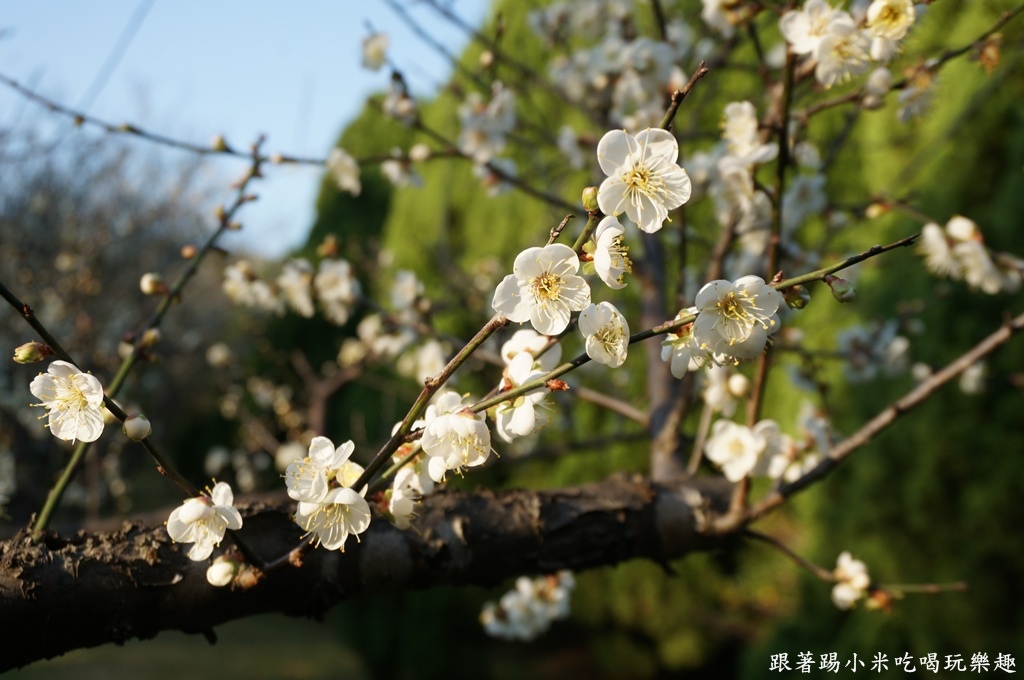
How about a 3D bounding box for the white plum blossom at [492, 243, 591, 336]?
[{"bbox_3d":[0.008,-0.013,0.360,0.025,0.025,0.013,0,9,0],"label":"white plum blossom"}]

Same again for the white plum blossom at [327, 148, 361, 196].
[{"bbox_3d":[-0.074,-0.074,0.600,0.022,0.022,0.012,-4,18,42],"label":"white plum blossom"}]

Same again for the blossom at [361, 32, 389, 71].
[{"bbox_3d":[-0.086,-0.180,0.850,0.021,0.023,0.013,2,11,-25],"label":"blossom"}]

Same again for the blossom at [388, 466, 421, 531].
[{"bbox_3d":[-0.031,0.046,0.400,0.012,0.019,0.019,21,-3,6],"label":"blossom"}]

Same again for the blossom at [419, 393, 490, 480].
[{"bbox_3d":[-0.015,0.027,0.380,0.021,0.015,0.022,0,-45,-4],"label":"blossom"}]

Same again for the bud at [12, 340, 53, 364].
[{"bbox_3d":[-0.135,0.004,0.385,0.011,0.007,0.007,-9,0,-15],"label":"bud"}]

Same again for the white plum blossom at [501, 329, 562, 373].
[{"bbox_3d":[0.006,0.004,0.405,0.020,0.019,0.012,-1,24,7],"label":"white plum blossom"}]

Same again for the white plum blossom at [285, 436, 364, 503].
[{"bbox_3d":[-0.053,0.037,0.385,0.014,0.020,0.021,-12,4,-42],"label":"white plum blossom"}]

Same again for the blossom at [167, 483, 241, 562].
[{"bbox_3d":[-0.087,0.051,0.385,0.021,0.022,0.013,-1,31,7],"label":"blossom"}]

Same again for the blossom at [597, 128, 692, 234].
[{"bbox_3d":[0.035,-0.042,0.360,0.025,0.028,0.012,1,5,-13],"label":"blossom"}]

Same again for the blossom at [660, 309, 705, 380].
[{"bbox_3d":[0.049,0.002,0.383,0.021,0.013,0.022,-42,-23,20],"label":"blossom"}]

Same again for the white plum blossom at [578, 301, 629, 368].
[{"bbox_3d":[0.024,-0.001,0.365,0.018,0.018,0.011,4,-1,-37],"label":"white plum blossom"}]

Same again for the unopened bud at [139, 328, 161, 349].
[{"bbox_3d":[-0.125,-0.001,0.470,0.006,0.007,0.006,40,6,0],"label":"unopened bud"}]

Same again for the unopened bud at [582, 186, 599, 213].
[{"bbox_3d":[0.021,-0.037,0.362,0.004,0.007,0.004,-7,6,0],"label":"unopened bud"}]

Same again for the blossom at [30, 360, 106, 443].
[{"bbox_3d":[-0.122,0.017,0.375,0.022,0.022,0.013,-3,7,31],"label":"blossom"}]

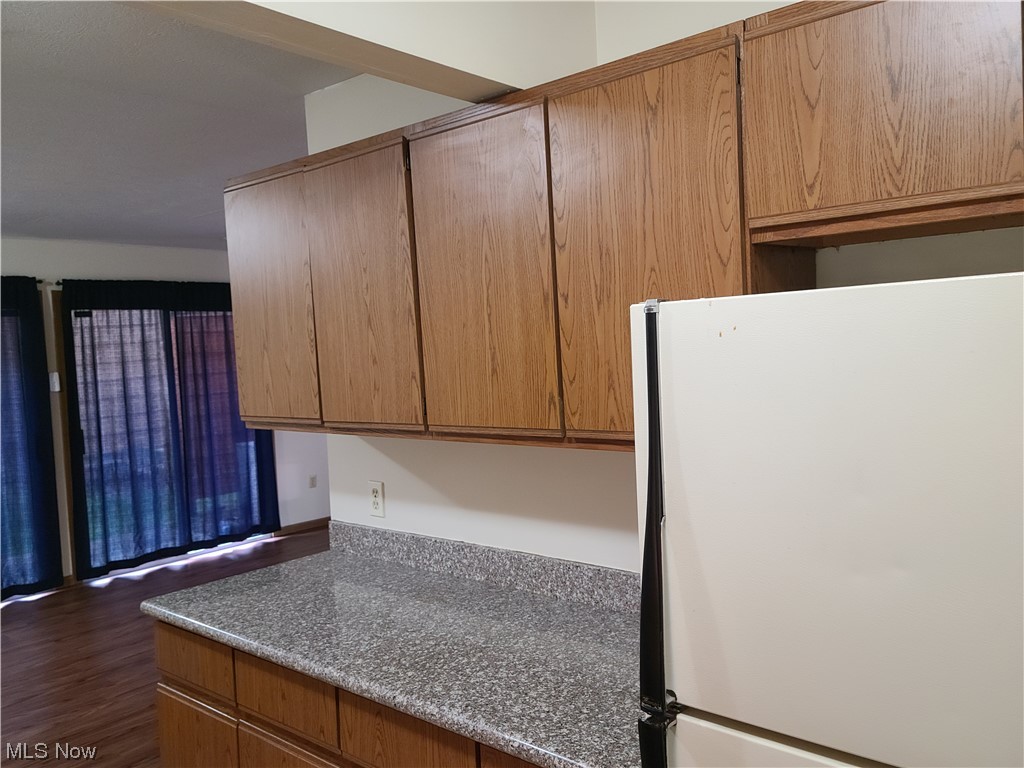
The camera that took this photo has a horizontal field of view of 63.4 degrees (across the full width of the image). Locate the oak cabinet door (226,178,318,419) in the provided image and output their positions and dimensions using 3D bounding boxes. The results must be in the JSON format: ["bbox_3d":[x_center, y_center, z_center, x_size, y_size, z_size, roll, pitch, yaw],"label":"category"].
[{"bbox_3d":[-0.683,-0.233,2.371,0.391,0.694,0.020,0,4,40],"label":"oak cabinet door"}]

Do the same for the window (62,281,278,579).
[{"bbox_3d":[-2.598,0.269,6.518,0.120,2.150,1.650,0,4,41],"label":"window"}]

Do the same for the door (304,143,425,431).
[{"bbox_3d":[-0.375,-0.235,2.110,0.386,0.694,0.020,0,4,40],"label":"door"}]

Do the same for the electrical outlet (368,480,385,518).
[{"bbox_3d":[-0.424,0.362,2.591,0.071,0.115,0.010,0,4,41],"label":"electrical outlet"}]

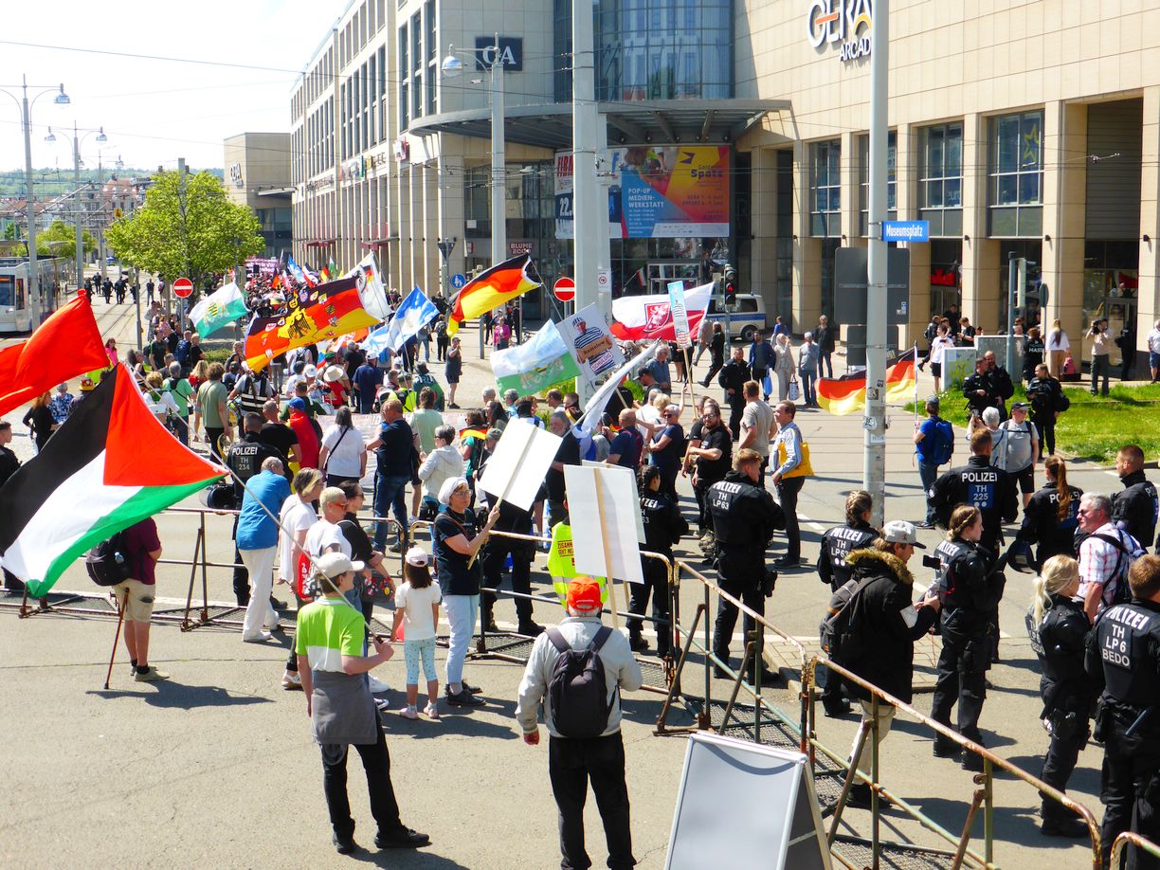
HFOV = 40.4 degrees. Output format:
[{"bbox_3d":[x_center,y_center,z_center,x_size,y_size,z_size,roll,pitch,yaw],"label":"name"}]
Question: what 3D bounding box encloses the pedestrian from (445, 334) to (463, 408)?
[{"bbox_3d":[-3.021,-1.487,37.205,0.420,1.660,0.470,3,7,25],"label":"pedestrian"}]

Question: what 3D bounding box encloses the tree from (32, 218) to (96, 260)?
[{"bbox_3d":[-57.442,-21.008,175.000,7.200,6.600,7.000,0,7,0],"label":"tree"}]

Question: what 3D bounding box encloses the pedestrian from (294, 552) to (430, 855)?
[{"bbox_3d":[-1.260,1.522,9.016,0.580,1.720,0.560,-6,9,-44],"label":"pedestrian"}]

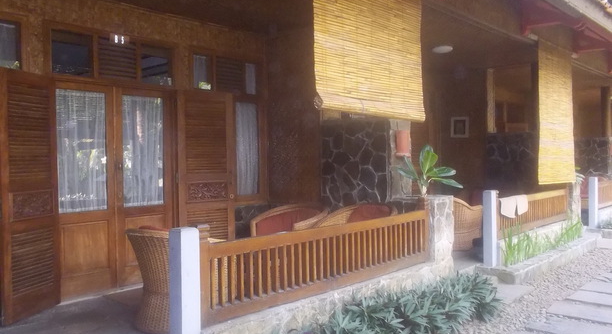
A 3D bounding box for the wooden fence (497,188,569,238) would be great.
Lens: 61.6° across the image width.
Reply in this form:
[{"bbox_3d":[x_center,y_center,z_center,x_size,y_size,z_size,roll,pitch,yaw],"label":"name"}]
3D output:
[{"bbox_3d":[3.202,0.605,7.172,0.070,0.520,2.691,0,1,44],"label":"wooden fence"}]

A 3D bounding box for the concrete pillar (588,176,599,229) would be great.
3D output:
[{"bbox_3d":[5.155,0.637,9.227,0.130,0.903,0.130,0,1,44],"label":"concrete pillar"}]

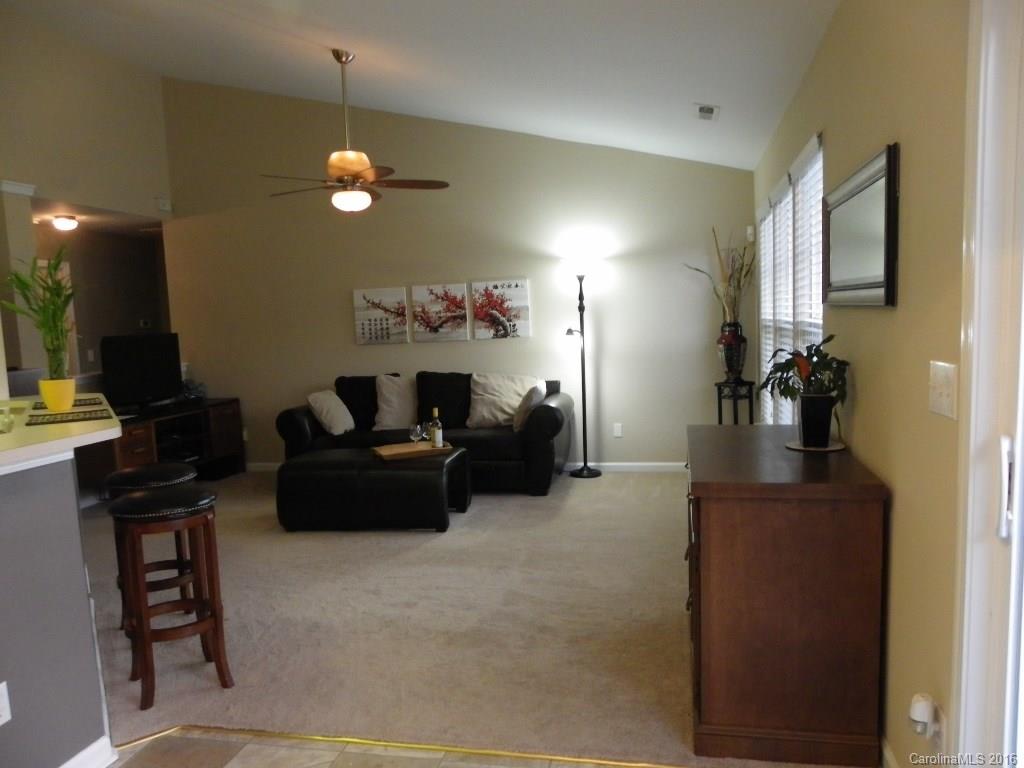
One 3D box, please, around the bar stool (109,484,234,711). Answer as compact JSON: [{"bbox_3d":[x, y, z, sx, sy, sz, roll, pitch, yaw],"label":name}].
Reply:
[{"bbox_3d":[-1.336,0.809,3.023,0.455,0.756,0.455,-1,6,13],"label":"bar stool"}]

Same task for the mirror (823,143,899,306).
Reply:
[{"bbox_3d":[1.127,-0.474,2.541,0.035,0.425,0.950,-1,6,13],"label":"mirror"}]

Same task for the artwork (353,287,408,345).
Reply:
[{"bbox_3d":[-1.181,-0.613,6.947,0.500,0.500,0.035,-1,5,13],"label":"artwork"}]

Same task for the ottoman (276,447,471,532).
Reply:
[{"bbox_3d":[-0.936,0.724,5.341,1.170,0.460,0.550,-1,5,11],"label":"ottoman"}]

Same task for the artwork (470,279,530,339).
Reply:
[{"bbox_3d":[-0.088,-0.641,6.592,0.495,0.495,0.035,-1,6,13],"label":"artwork"}]

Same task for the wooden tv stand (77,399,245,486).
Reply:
[{"bbox_3d":[-2.996,0.583,6.514,0.530,0.670,1.640,-1,6,13],"label":"wooden tv stand"}]

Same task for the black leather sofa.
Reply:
[{"bbox_3d":[-0.687,0.387,6.336,2.340,0.900,0.900,-1,6,13],"label":"black leather sofa"}]

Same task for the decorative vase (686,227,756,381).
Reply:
[{"bbox_3d":[1.638,-0.611,5.976,0.500,1.210,0.400,-1,6,13],"label":"decorative vase"}]

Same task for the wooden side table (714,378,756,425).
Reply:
[{"bbox_3d":[1.804,0.372,6.191,0.310,0.790,0.310,-1,5,13],"label":"wooden side table"}]

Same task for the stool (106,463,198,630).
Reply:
[{"bbox_3d":[-1.631,0.771,3.523,0.380,0.750,0.380,-5,6,-32],"label":"stool"}]

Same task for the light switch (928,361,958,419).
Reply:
[{"bbox_3d":[0.964,0.011,1.722,0.010,0.115,0.168,-1,6,13],"label":"light switch"}]

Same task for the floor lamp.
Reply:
[{"bbox_3d":[0.607,-0.065,6.500,0.270,1.700,0.270,-1,5,13],"label":"floor lamp"}]

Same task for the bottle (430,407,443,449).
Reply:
[{"bbox_3d":[-0.527,0.312,5.367,0.080,0.300,0.080,-1,5,13],"label":"bottle"}]

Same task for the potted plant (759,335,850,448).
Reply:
[{"bbox_3d":[1.089,0.026,2.888,0.320,0.420,0.330,-1,5,13],"label":"potted plant"}]

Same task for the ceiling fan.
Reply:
[{"bbox_3d":[-1.035,-1.589,4.854,1.310,1.000,1.310,-1,6,13],"label":"ceiling fan"}]

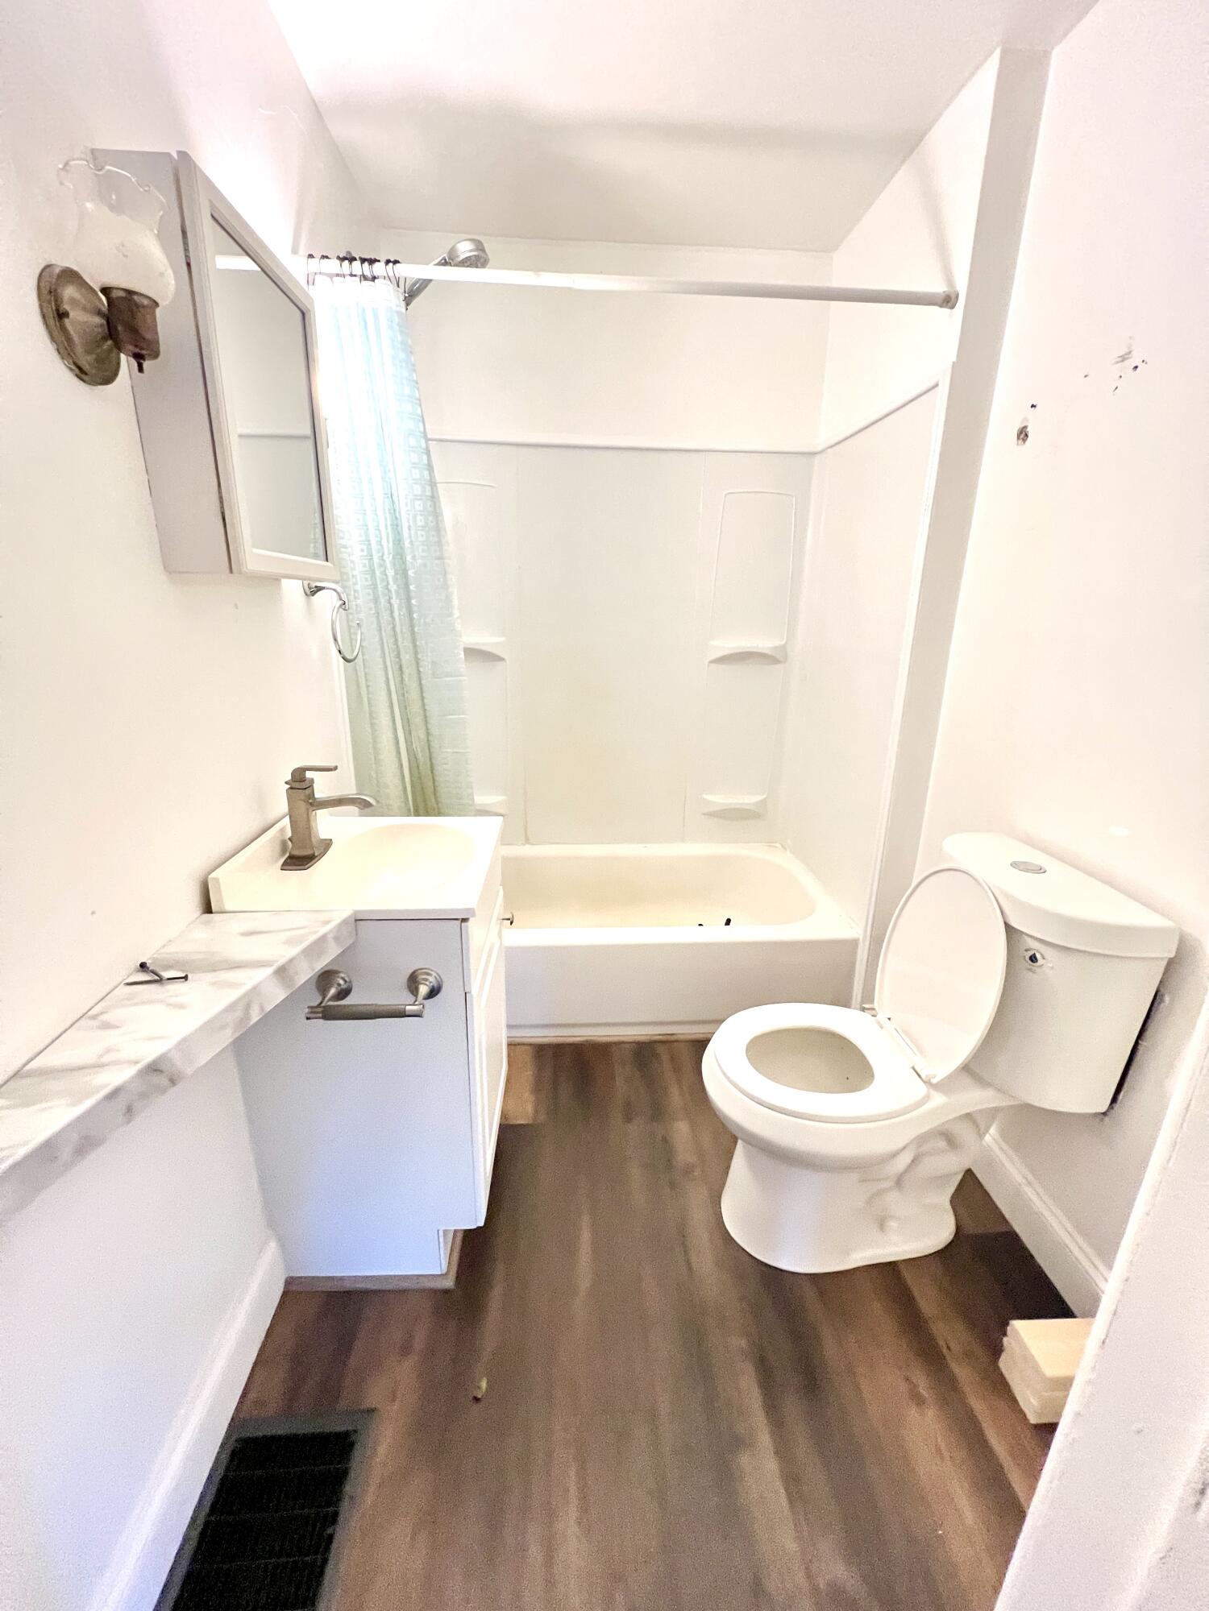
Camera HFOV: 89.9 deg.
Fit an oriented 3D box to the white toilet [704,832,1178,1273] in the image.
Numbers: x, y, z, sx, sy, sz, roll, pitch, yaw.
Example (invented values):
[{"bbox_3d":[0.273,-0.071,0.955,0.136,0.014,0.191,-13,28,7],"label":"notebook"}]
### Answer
[{"bbox_3d":[0.547,0.517,1.252,0.709,0.810,0.409,0,17,-3],"label":"white toilet"}]

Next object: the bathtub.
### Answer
[{"bbox_3d":[0.037,0.452,2.255,1.508,0.331,0.819,0,17,-3],"label":"bathtub"}]

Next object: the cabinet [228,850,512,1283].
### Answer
[{"bbox_3d":[-0.442,0.492,1.313,0.408,0.796,0.467,0,17,-3],"label":"cabinet"}]

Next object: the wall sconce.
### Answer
[{"bbox_3d":[-0.567,-0.619,0.723,0.130,0.202,0.126,0,17,-3],"label":"wall sconce"}]

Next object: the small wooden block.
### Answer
[{"bbox_3d":[0.798,0.958,1.032,0.188,0.103,0.088,0,17,-3],"label":"small wooden block"}]

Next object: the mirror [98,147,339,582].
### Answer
[{"bbox_3d":[-0.590,-0.638,1.002,0.118,0.496,0.386,0,17,-3],"label":"mirror"}]

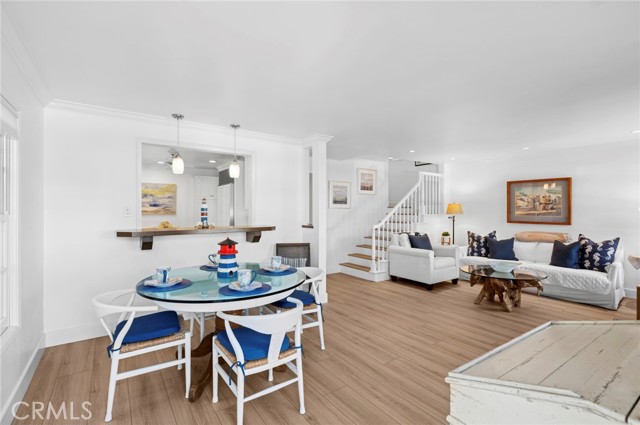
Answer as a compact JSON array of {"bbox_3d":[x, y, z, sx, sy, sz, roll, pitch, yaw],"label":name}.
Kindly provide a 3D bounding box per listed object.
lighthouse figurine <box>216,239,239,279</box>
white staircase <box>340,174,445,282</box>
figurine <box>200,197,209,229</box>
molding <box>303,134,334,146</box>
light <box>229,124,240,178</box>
[{"bbox_3d":[-0.770,0.377,2.390,0.175,0.330,0.175,0,0,-35],"label":"lighthouse figurine"},{"bbox_3d":[1.706,0.203,6.446,2.400,2.200,1.070,0,1,-36],"label":"white staircase"},{"bbox_3d":[-1.453,0.009,3.576,0.095,0.390,0.095,0,1,-36],"label":"figurine"},{"bbox_3d":[-0.062,-1.073,4.358,0.290,0.100,0.600,0,1,-36],"label":"molding"},{"bbox_3d":[-1.082,-0.766,3.620,0.135,0.670,0.135,0,0,-37],"label":"light"}]

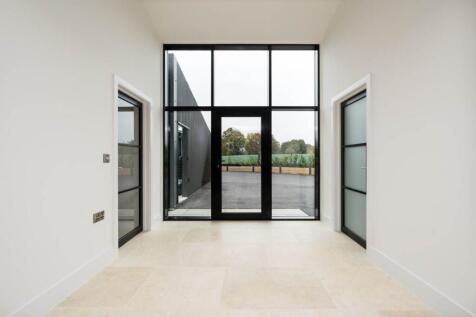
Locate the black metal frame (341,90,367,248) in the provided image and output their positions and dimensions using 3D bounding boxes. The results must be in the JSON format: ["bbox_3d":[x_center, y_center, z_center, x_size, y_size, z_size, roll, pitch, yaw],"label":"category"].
[{"bbox_3d":[1.640,0.143,2.700,0.050,2.010,0.820,0,0,1],"label":"black metal frame"}]

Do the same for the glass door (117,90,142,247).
[{"bbox_3d":[-1.527,0.141,2.733,0.050,2.010,0.815,0,0,1],"label":"glass door"}]

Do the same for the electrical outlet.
[{"bbox_3d":[-1.423,0.601,2.030,0.012,0.087,0.148,0,0,1],"label":"electrical outlet"}]

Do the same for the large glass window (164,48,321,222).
[{"bbox_3d":[0.075,-0.476,3.715,2.890,3.263,0.090,0,0,1],"label":"large glass window"}]

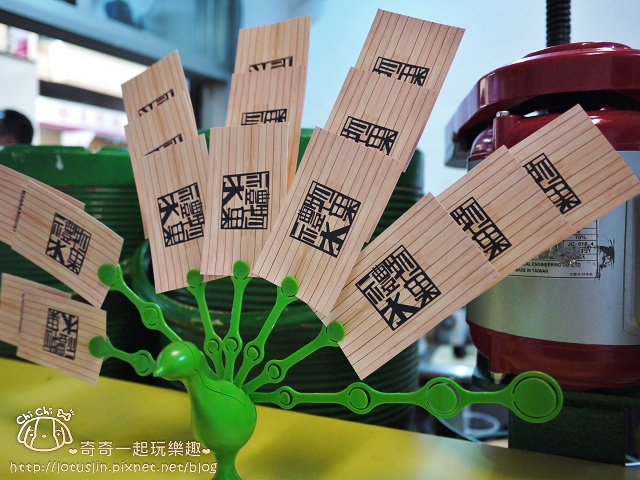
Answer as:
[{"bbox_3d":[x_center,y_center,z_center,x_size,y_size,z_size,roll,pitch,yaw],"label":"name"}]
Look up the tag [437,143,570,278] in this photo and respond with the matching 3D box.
[{"bbox_3d":[0.077,-0.001,0.277,0.090,0.054,0.002,-38,-15,15],"label":"tag"}]

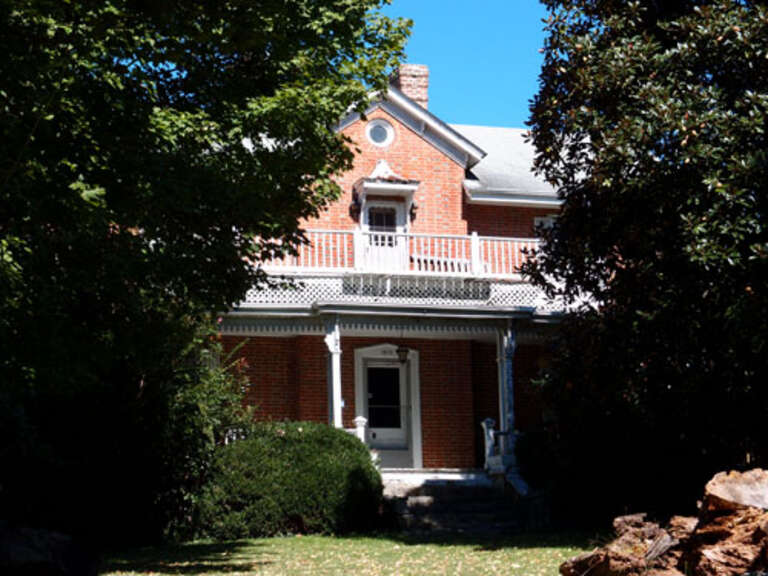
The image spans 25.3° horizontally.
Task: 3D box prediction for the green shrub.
[{"bbox_3d":[-1.621,3.285,29.300,3.100,2.000,2.600,2,-13,-15],"label":"green shrub"}]

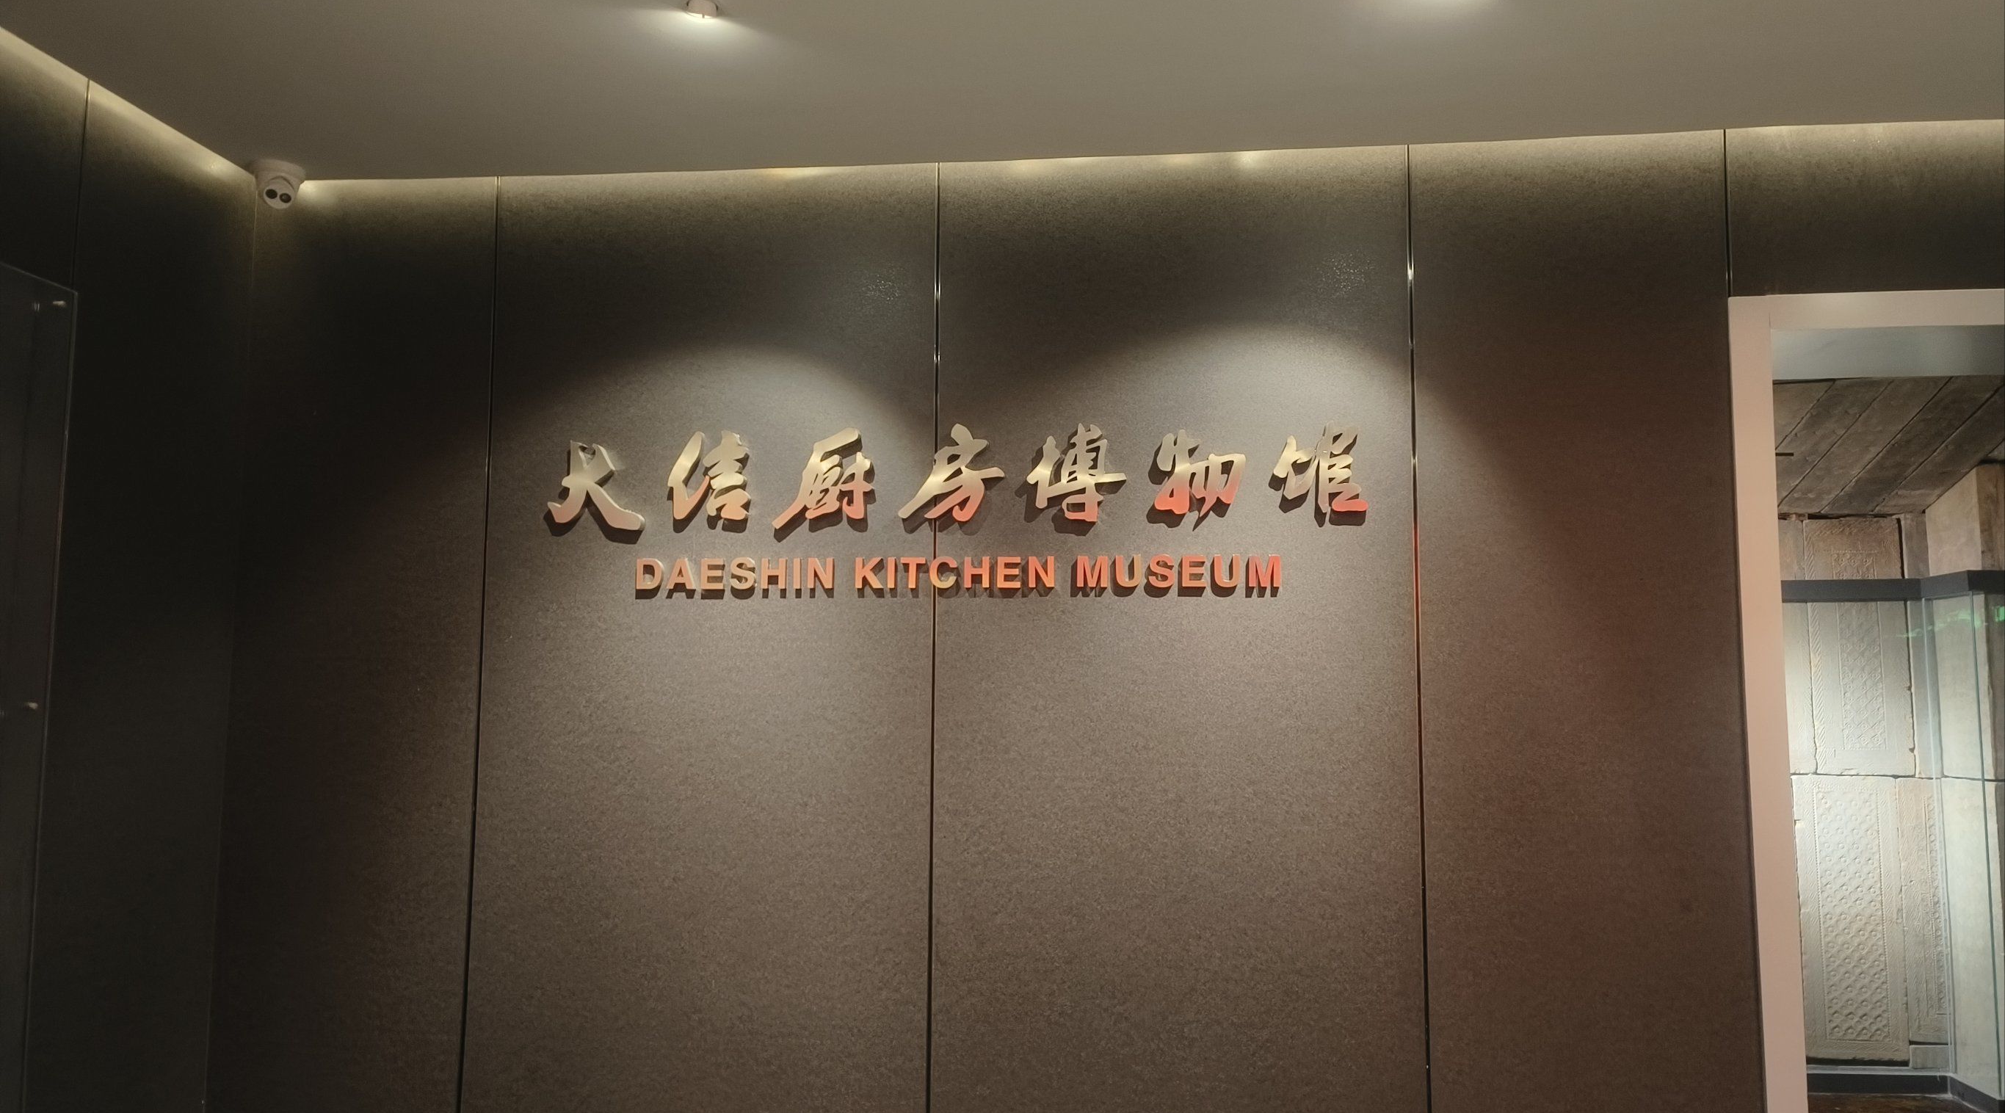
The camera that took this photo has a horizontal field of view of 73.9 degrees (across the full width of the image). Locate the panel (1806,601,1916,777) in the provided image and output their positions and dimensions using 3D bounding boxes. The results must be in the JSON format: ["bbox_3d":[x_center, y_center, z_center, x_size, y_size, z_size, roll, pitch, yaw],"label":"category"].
[{"bbox_3d":[3.527,0.543,5.500,0.388,0.717,0.060,0,-5,6],"label":"panel"}]

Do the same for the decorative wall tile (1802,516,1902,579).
[{"bbox_3d":[3.525,-0.026,5.551,0.385,0.262,0.060,0,-5,6],"label":"decorative wall tile"}]

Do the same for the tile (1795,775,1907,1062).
[{"bbox_3d":[3.446,1.472,5.426,0.396,1.149,0.060,0,-5,6],"label":"tile"}]

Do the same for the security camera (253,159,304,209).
[{"bbox_3d":[-1.841,-0.946,3.393,0.120,0.100,0.120,3,-6,-29],"label":"security camera"}]

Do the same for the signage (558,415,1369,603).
[{"bbox_3d":[-0.140,-0.118,3.333,2.054,0.405,0.045,0,-5,6],"label":"signage"}]

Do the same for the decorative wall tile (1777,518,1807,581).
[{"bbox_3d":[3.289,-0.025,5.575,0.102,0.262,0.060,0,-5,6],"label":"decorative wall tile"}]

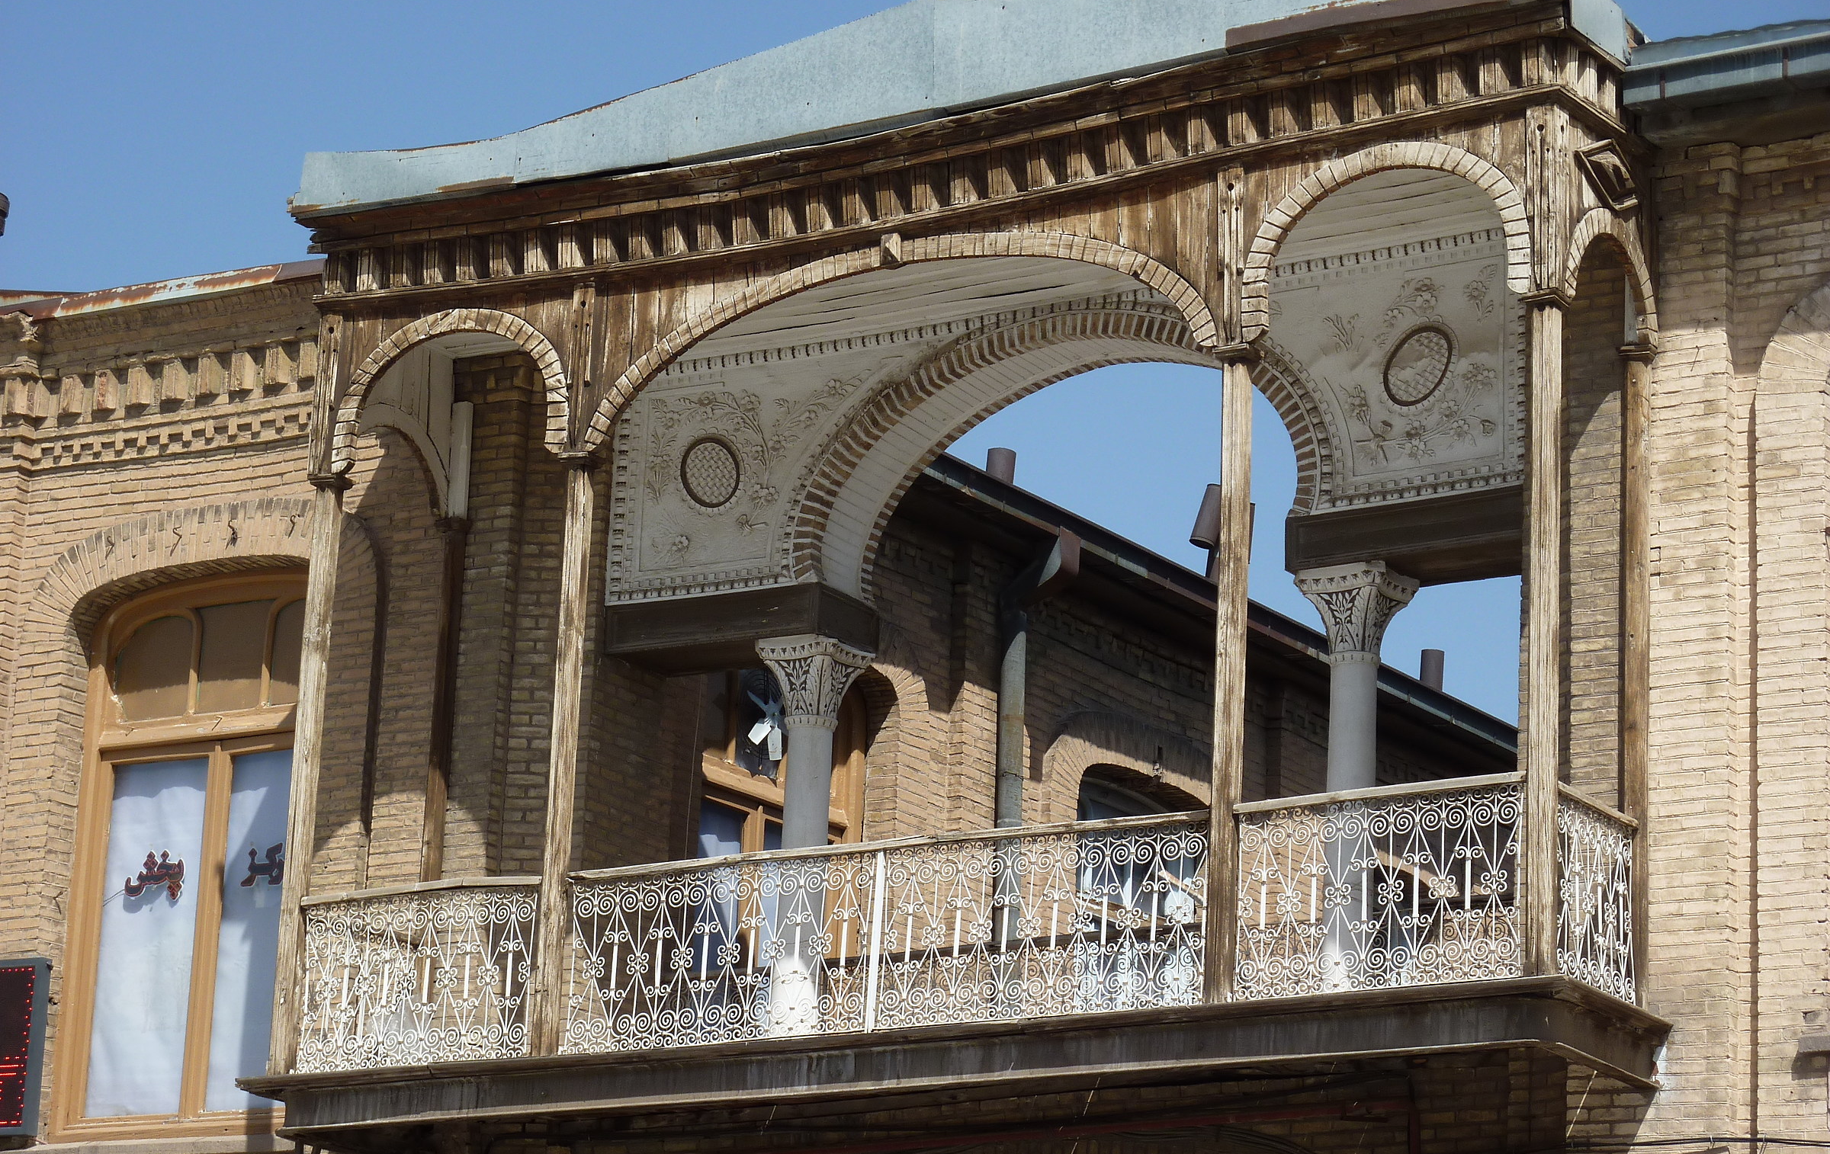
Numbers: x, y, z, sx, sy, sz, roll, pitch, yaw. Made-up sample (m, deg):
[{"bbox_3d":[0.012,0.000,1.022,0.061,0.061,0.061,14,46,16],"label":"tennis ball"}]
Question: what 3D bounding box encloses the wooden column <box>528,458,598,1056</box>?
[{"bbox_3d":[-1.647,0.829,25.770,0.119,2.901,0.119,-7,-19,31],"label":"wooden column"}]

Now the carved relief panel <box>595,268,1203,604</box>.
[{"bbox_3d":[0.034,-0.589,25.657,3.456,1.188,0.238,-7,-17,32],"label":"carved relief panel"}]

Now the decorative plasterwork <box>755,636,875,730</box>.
[{"bbox_3d":[-0.487,0.520,25.907,0.389,0.464,0.389,-7,-17,32],"label":"decorative plasterwork"}]

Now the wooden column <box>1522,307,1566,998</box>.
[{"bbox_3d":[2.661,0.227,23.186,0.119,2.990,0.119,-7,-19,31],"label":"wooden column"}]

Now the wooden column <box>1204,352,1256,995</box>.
[{"bbox_3d":[1.310,0.375,22.832,0.146,2.819,0.146,-7,-17,32],"label":"wooden column"}]

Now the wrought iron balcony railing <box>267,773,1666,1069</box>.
[{"bbox_3d":[0.064,1.723,24.943,6.593,0.871,0.970,-7,-19,31],"label":"wrought iron balcony railing"}]

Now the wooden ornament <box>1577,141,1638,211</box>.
[{"bbox_3d":[2.894,-1.697,22.956,0.076,0.302,0.594,-7,-17,32],"label":"wooden ornament"}]

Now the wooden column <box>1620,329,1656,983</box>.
[{"bbox_3d":[3.003,0.388,22.815,0.135,2.894,0.135,-7,-17,32],"label":"wooden column"}]

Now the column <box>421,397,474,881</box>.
[{"bbox_3d":[-2.282,0.761,26.264,0.151,3.348,0.151,-7,-17,32],"label":"column"}]

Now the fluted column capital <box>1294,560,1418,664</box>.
[{"bbox_3d":[2.046,0.210,25.661,0.416,0.445,0.396,-7,-19,31],"label":"fluted column capital"}]

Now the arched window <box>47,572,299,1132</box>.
[{"bbox_3d":[-3.460,1.329,27.091,1.696,2.819,0.162,-7,-17,32],"label":"arched window"}]

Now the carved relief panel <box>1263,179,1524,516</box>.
[{"bbox_3d":[2.231,-0.975,25.567,1.386,1.337,0.119,-7,-19,31],"label":"carved relief panel"}]

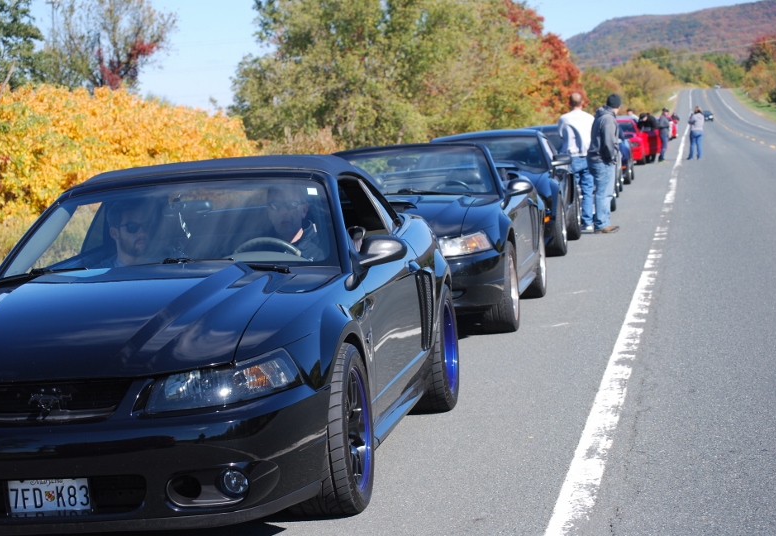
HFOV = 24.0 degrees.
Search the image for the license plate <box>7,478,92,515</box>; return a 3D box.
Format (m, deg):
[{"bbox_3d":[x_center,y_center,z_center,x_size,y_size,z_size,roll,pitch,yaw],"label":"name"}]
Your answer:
[{"bbox_3d":[-1.132,0.765,6.120,0.305,0.152,0.020,-4,4,10],"label":"license plate"}]

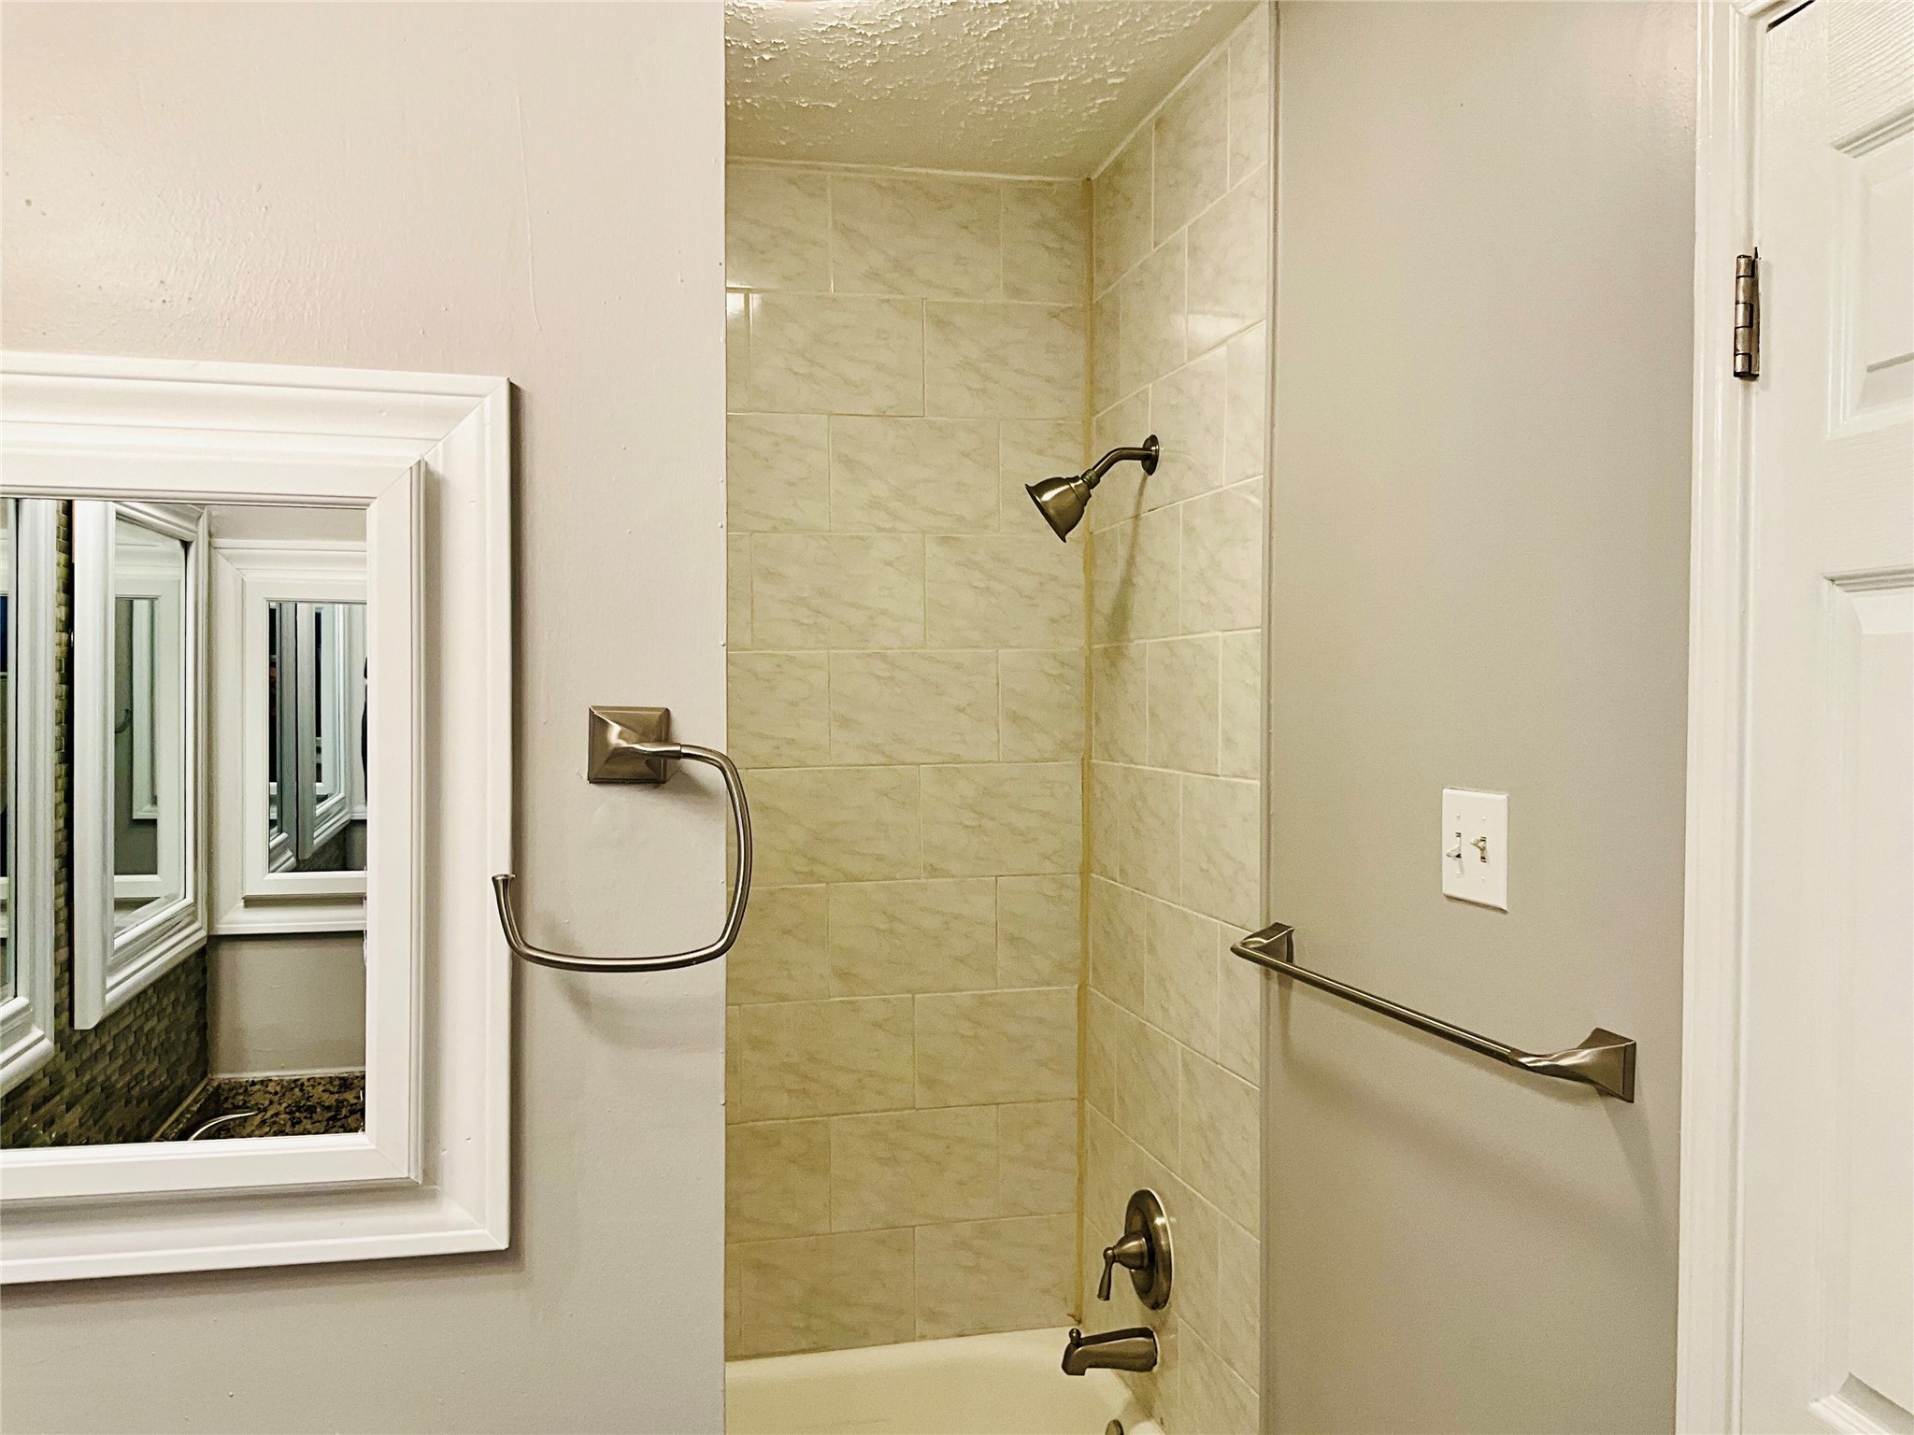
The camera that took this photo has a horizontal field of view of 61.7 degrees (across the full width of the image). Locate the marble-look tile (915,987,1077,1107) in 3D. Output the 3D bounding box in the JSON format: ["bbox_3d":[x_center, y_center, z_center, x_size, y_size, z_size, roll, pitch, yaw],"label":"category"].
[{"bbox_3d":[0.071,0.592,2.858,0.294,0.200,0.010,0,1,-13],"label":"marble-look tile"}]

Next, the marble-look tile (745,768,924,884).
[{"bbox_3d":[-0.210,0.186,2.787,0.298,0.200,0.010,0,1,-13],"label":"marble-look tile"}]

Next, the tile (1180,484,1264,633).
[{"bbox_3d":[0.377,-0.220,2.273,0.010,0.201,0.299,0,1,-13],"label":"tile"}]

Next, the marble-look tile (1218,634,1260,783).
[{"bbox_3d":[0.391,-0.015,2.189,0.010,0.202,0.135,0,1,-13],"label":"marble-look tile"}]

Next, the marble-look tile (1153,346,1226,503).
[{"bbox_3d":[0.345,-0.423,2.390,0.010,0.202,0.306,0,1,-13],"label":"marble-look tile"}]

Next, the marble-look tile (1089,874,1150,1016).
[{"bbox_3d":[0.274,0.383,2.702,0.010,0.200,0.300,0,1,-13],"label":"marble-look tile"}]

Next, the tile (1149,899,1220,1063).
[{"bbox_3d":[0.340,0.386,2.410,0.010,0.202,0.304,0,1,-13],"label":"tile"}]

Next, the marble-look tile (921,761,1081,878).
[{"bbox_3d":[0.079,0.183,2.853,0.297,0.202,0.010,0,1,-13],"label":"marble-look tile"}]

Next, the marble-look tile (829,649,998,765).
[{"bbox_3d":[-0.073,-0.017,2.815,0.302,0.200,0.010,0,1,-13],"label":"marble-look tile"}]

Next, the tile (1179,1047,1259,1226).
[{"bbox_3d":[0.377,0.599,2.294,0.012,0.203,0.294,0,1,-13],"label":"tile"}]

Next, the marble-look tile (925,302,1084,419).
[{"bbox_3d":[0.089,-0.633,2.856,0.298,0.205,0.010,0,1,-14],"label":"marble-look tile"}]

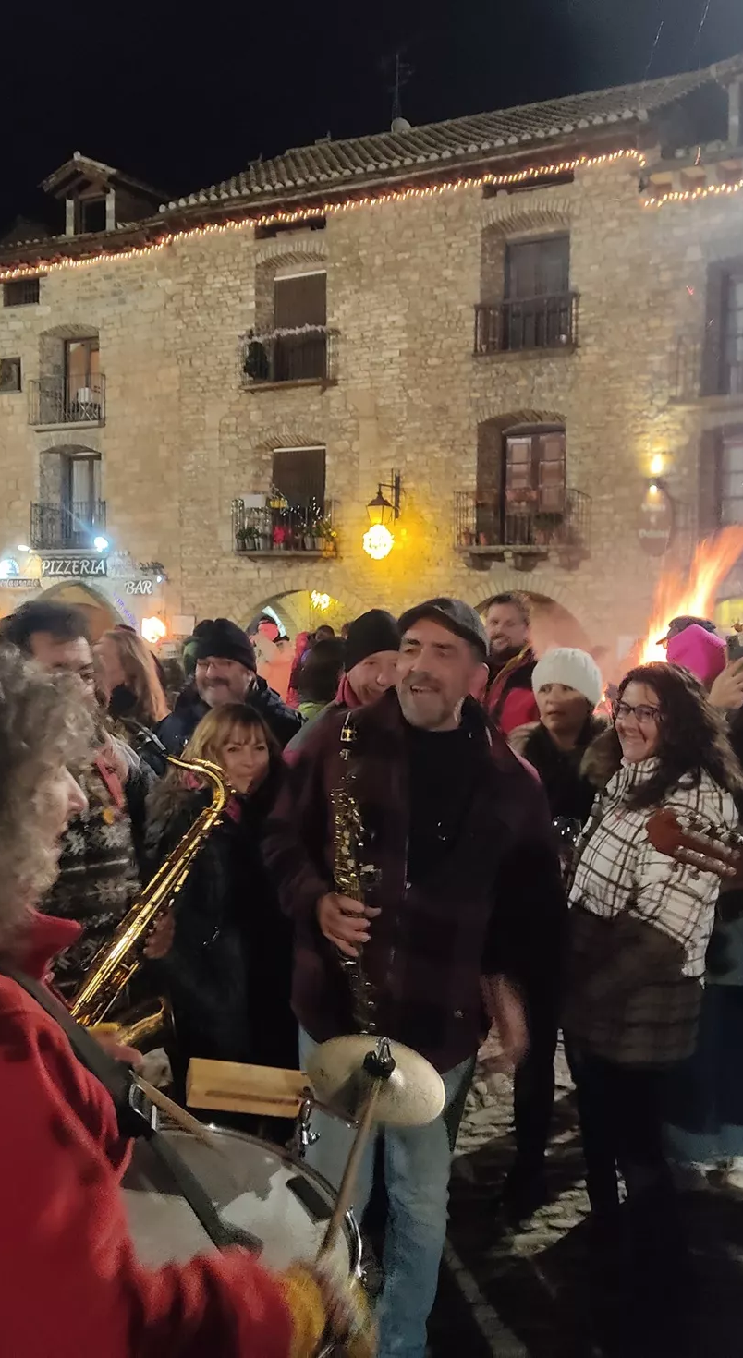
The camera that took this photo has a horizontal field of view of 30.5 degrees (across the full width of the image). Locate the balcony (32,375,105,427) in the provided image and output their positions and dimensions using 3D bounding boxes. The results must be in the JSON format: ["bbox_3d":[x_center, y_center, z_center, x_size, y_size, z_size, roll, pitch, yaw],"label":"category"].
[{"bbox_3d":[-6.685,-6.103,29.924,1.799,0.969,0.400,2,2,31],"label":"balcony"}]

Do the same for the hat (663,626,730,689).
[{"bbox_3d":[0.967,-0.061,4.050,0.190,0.190,0.210,1,2,24],"label":"hat"}]

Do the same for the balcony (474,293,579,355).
[{"bbox_3d":[2.710,-6.211,23.896,1.800,0.900,0.400,2,2,31],"label":"balcony"}]

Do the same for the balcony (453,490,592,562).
[{"bbox_3d":[2.626,-2.693,23.847,2.250,1.080,0.700,2,2,31],"label":"balcony"}]

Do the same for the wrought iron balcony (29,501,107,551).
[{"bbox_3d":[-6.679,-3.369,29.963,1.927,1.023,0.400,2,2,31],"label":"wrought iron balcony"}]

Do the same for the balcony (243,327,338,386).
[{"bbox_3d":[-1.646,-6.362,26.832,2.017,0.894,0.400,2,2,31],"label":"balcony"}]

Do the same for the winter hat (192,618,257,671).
[{"bbox_3d":[-0.414,-0.094,3.850,0.190,0.165,0.220,1,2,21],"label":"winter hat"}]

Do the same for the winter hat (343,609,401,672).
[{"bbox_3d":[0.007,-0.124,4.350,0.190,0.200,0.220,1,3,-27],"label":"winter hat"}]

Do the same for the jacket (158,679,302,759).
[{"bbox_3d":[-0.420,0.358,3.910,0.560,0.720,0.340,1,2,14],"label":"jacket"}]

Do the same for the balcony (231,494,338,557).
[{"bbox_3d":[-1.741,-2.956,26.587,2.097,1.044,0.550,2,2,31],"label":"balcony"}]

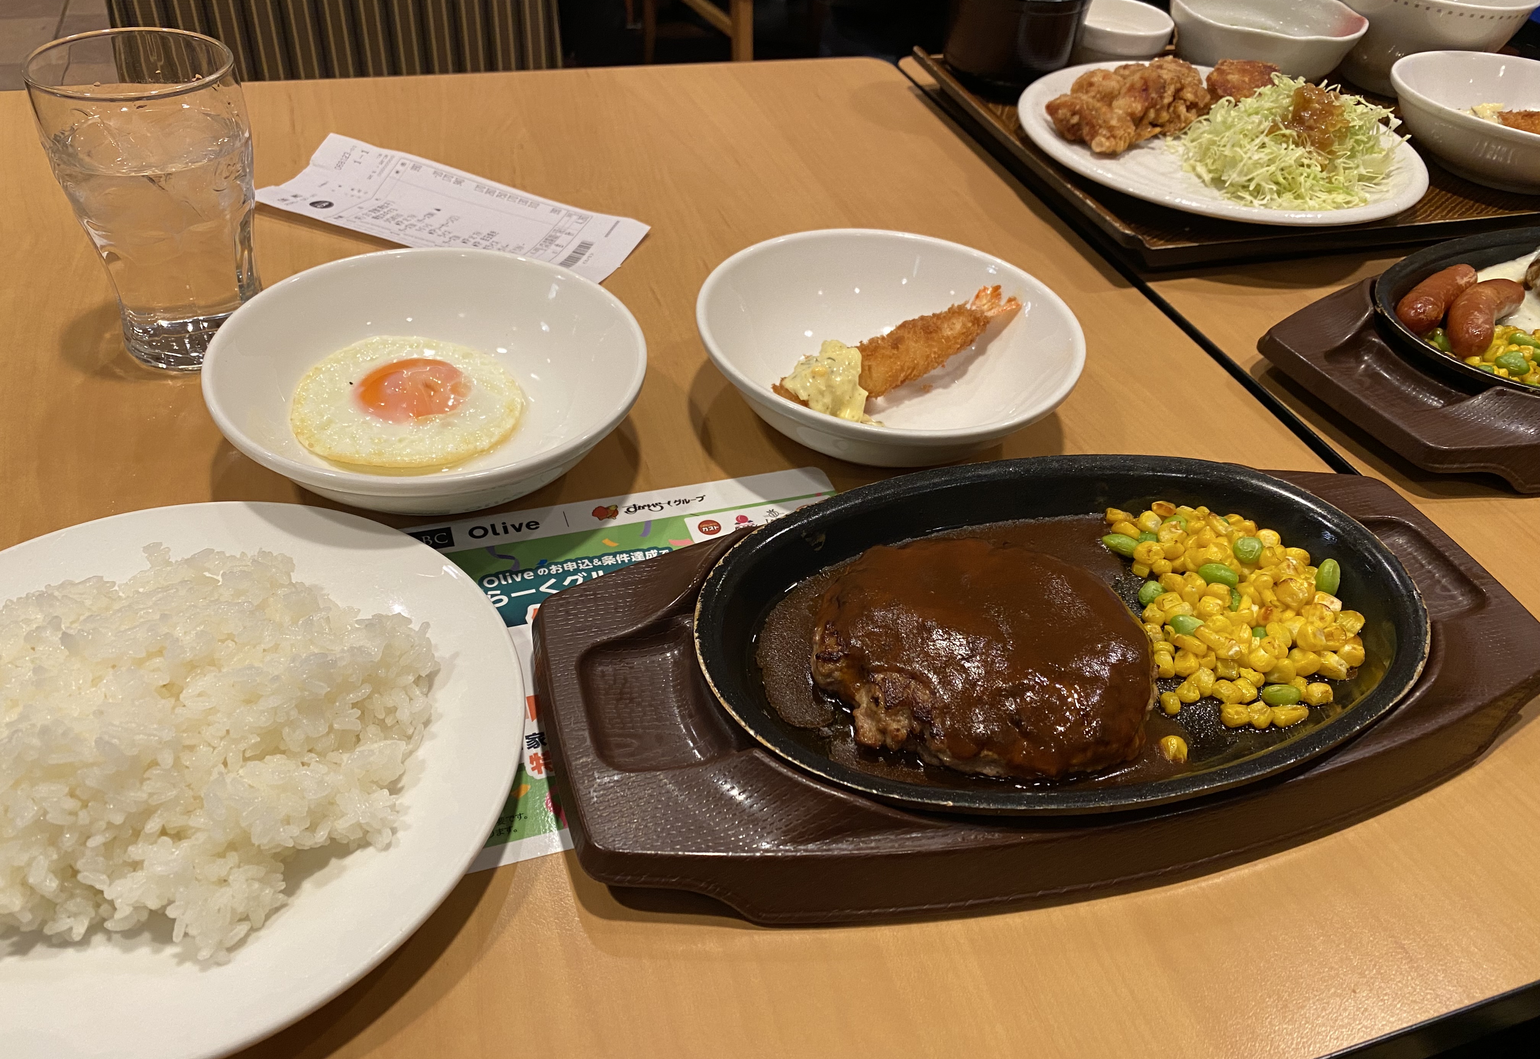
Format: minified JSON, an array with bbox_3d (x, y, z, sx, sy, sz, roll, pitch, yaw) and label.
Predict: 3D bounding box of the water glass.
[{"bbox_3d":[-0.244,-0.131,0.473,0.072,0.117,0.072,-9,43,-17],"label":"water glass"}]

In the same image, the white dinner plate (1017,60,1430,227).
[{"bbox_3d":[0.266,-0.227,0.699,0.239,0.026,0.239,4,41,-3],"label":"white dinner plate"}]

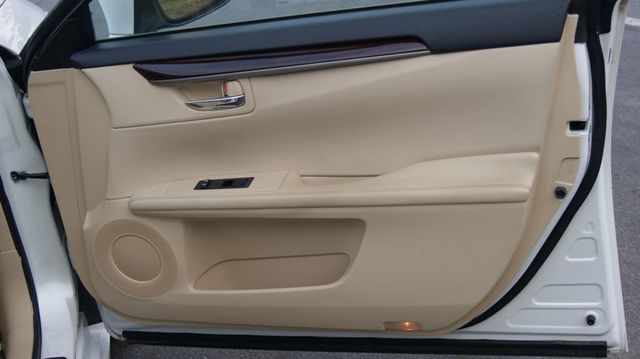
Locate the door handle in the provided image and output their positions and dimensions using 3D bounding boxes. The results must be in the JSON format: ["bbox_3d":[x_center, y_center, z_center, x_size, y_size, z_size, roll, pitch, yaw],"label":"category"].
[{"bbox_3d":[-0.195,-0.142,1.405,0.108,0.022,0.026,-4,17,8],"label":"door handle"}]

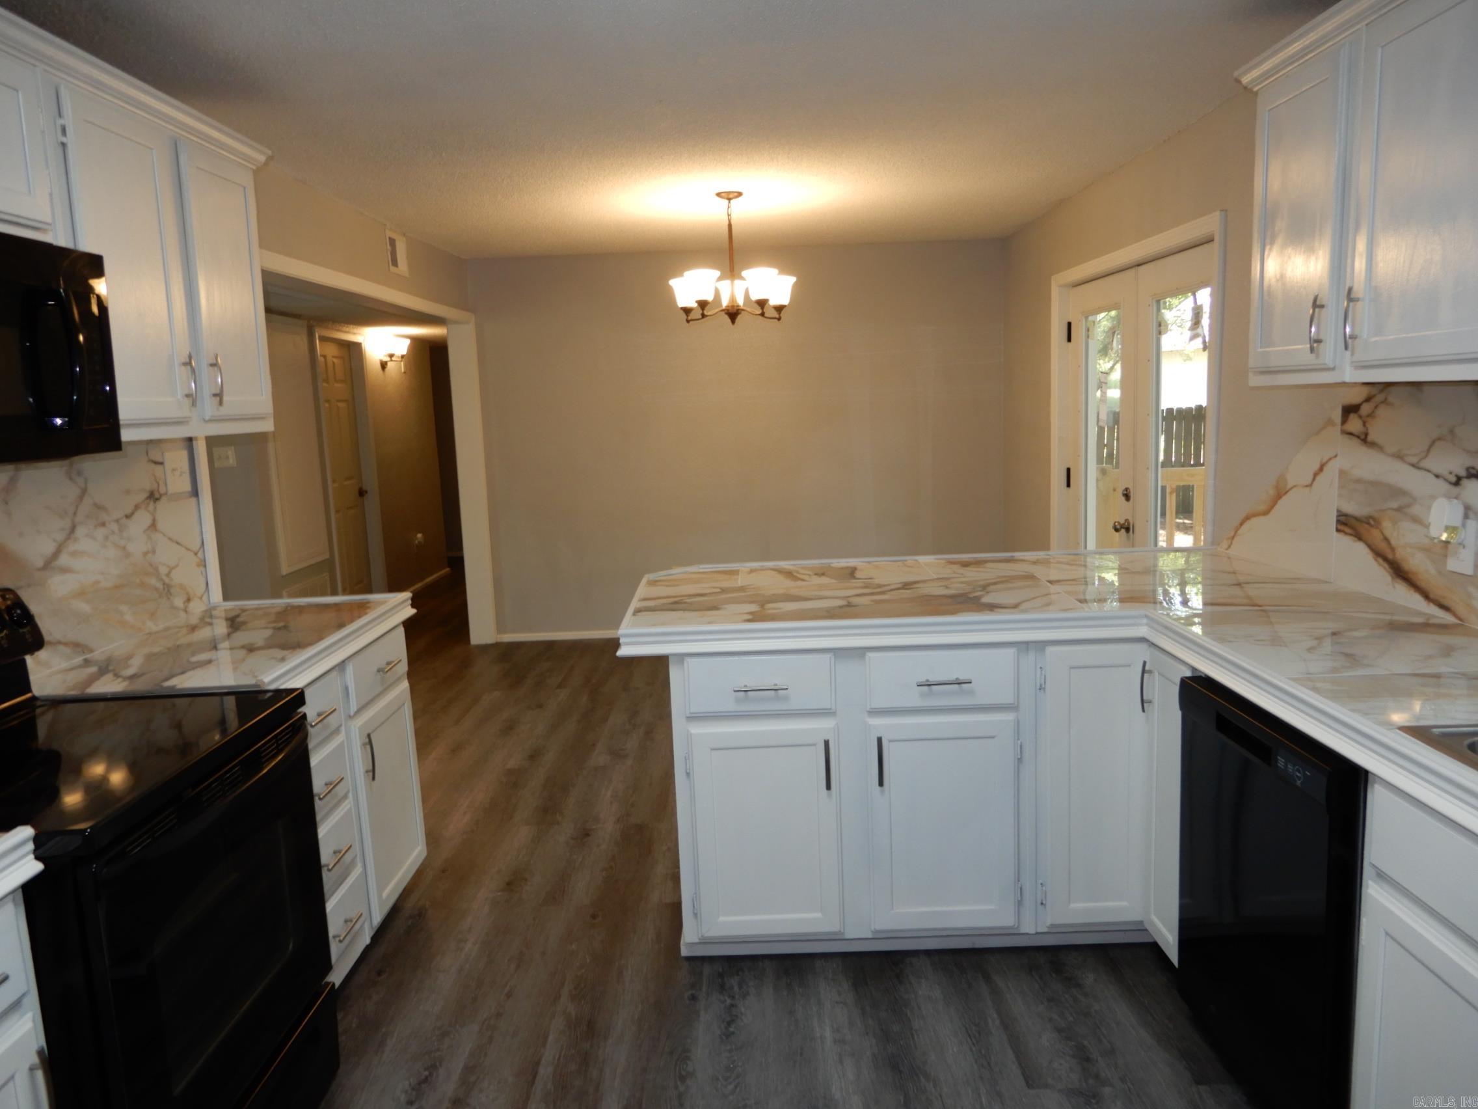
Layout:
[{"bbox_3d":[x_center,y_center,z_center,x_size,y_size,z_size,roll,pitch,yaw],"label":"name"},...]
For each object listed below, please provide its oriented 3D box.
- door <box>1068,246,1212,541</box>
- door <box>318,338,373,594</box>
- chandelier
[{"bbox_3d":[1.773,-0.245,4.571,0.060,2.030,1.830,-2,9,0],"label":"door"},{"bbox_3d":[-2.862,-0.502,7.375,0.050,2.030,0.780,-2,9,0],"label":"door"},{"bbox_3d":[-0.034,-1.349,4.711,0.595,0.581,0.580,-2,9,0],"label":"chandelier"}]

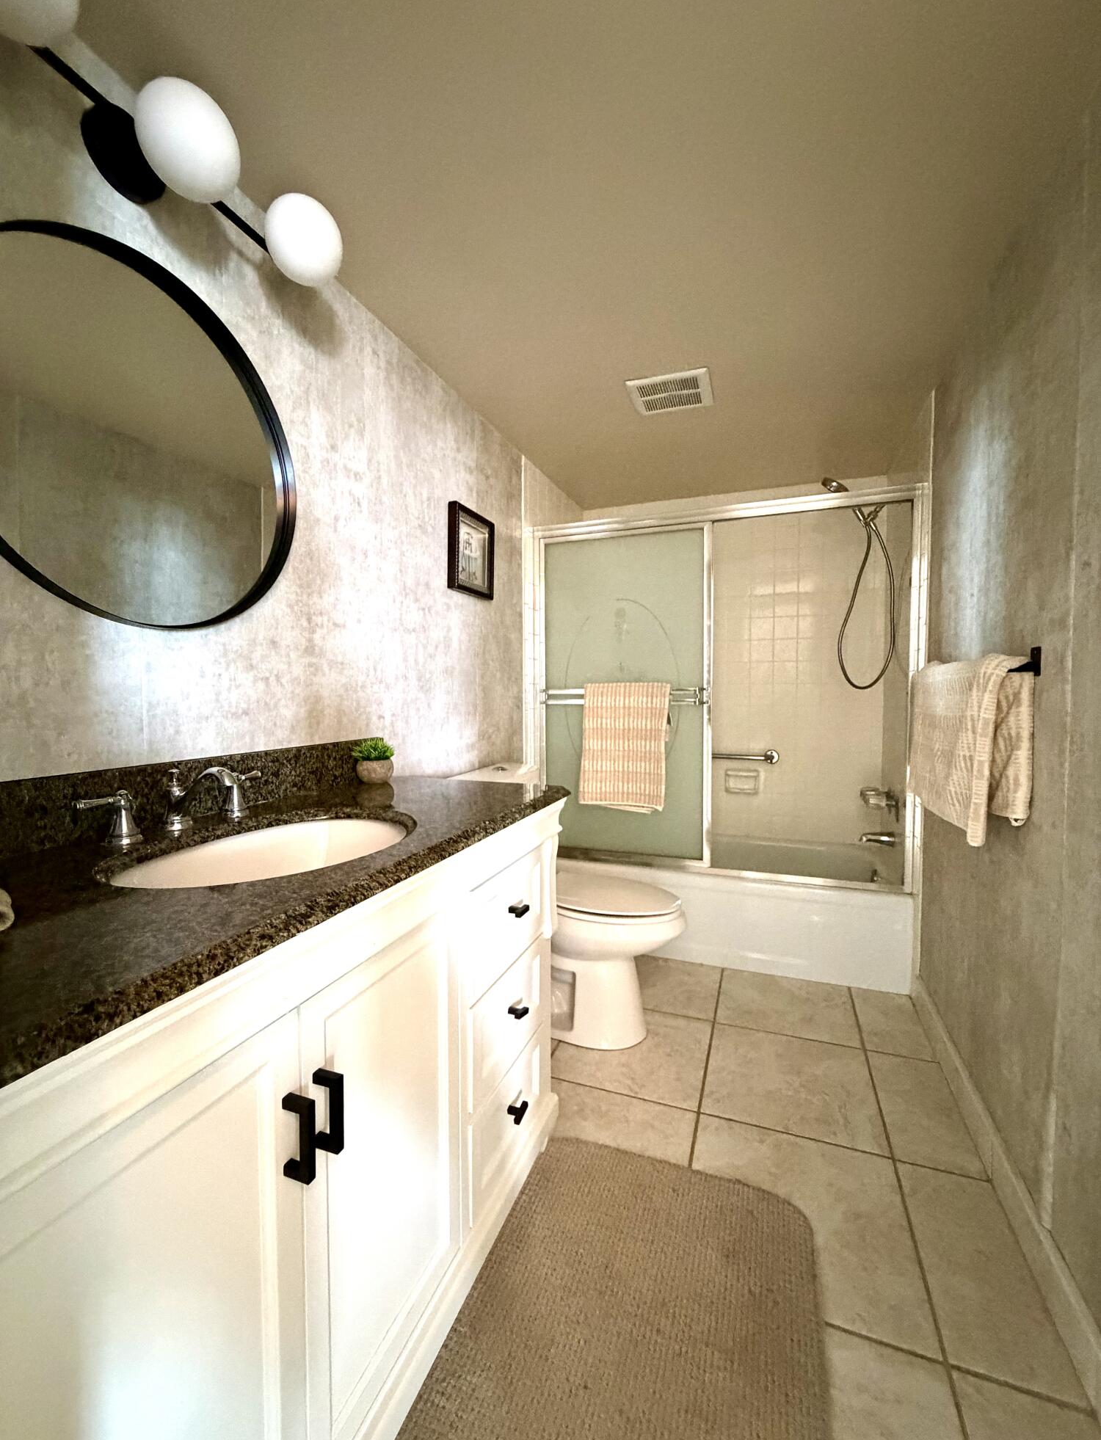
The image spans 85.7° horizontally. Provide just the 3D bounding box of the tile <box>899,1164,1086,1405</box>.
[{"bbox_3d":[0.830,1.065,1.167,0.196,0.012,0.464,1,3,21],"label":"tile"}]

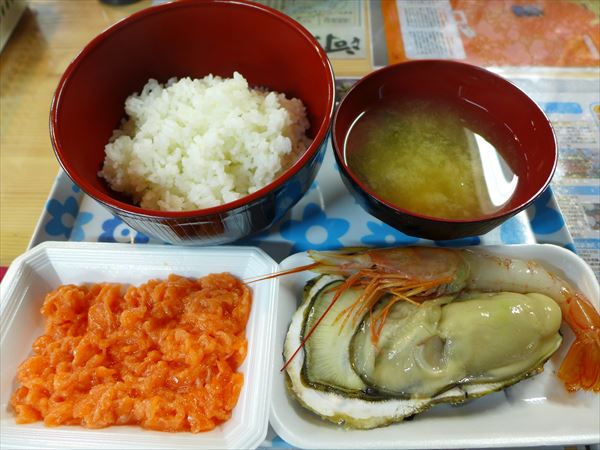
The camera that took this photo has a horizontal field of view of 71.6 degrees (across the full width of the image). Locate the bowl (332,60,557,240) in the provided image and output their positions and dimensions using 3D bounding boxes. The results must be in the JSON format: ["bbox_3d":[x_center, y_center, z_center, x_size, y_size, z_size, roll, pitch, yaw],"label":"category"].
[{"bbox_3d":[0.080,-0.035,0.254,0.116,0.064,0.116,-2,59,4],"label":"bowl"}]

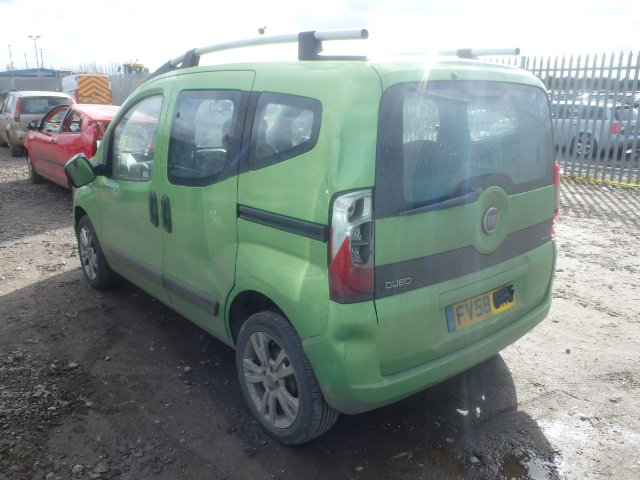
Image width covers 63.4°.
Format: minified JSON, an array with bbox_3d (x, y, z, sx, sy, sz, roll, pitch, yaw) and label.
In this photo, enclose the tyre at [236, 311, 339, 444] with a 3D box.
[{"bbox_3d":[-0.160,0.600,2.323,0.195,0.620,0.620,-11,19,-39],"label":"tyre"}]

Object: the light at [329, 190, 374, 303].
[{"bbox_3d":[0.118,0.029,1.825,0.150,0.420,0.140,-11,19,-39],"label":"light"}]

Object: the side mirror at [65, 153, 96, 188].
[{"bbox_3d":[-1.624,-0.475,3.487,0.180,0.225,0.130,-11,19,-39],"label":"side mirror"}]

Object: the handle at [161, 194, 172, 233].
[{"bbox_3d":[-0.813,-0.135,2.750,0.050,0.200,0.060,-11,19,-39],"label":"handle"}]

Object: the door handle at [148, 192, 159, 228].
[{"bbox_3d":[-0.921,-0.169,2.873,0.050,0.200,0.060,-11,19,-39],"label":"door handle"}]

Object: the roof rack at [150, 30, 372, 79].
[{"bbox_3d":[-0.470,-0.925,2.628,0.075,0.135,1.980,-11,19,-39],"label":"roof rack"}]

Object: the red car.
[{"bbox_3d":[-3.620,-1.532,8.680,1.680,1.420,3.950,-11,19,-39],"label":"red car"}]

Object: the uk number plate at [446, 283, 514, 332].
[{"bbox_3d":[0.730,0.291,2.304,0.520,0.111,0.015,-11,5,-39],"label":"uk number plate"}]

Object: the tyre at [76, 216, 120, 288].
[{"bbox_3d":[-1.778,0.088,4.176,0.195,0.620,0.620,-11,19,-39],"label":"tyre"}]

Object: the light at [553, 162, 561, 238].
[{"bbox_3d":[1.234,-0.189,2.740,0.150,0.420,0.140,-11,19,-39],"label":"light"}]

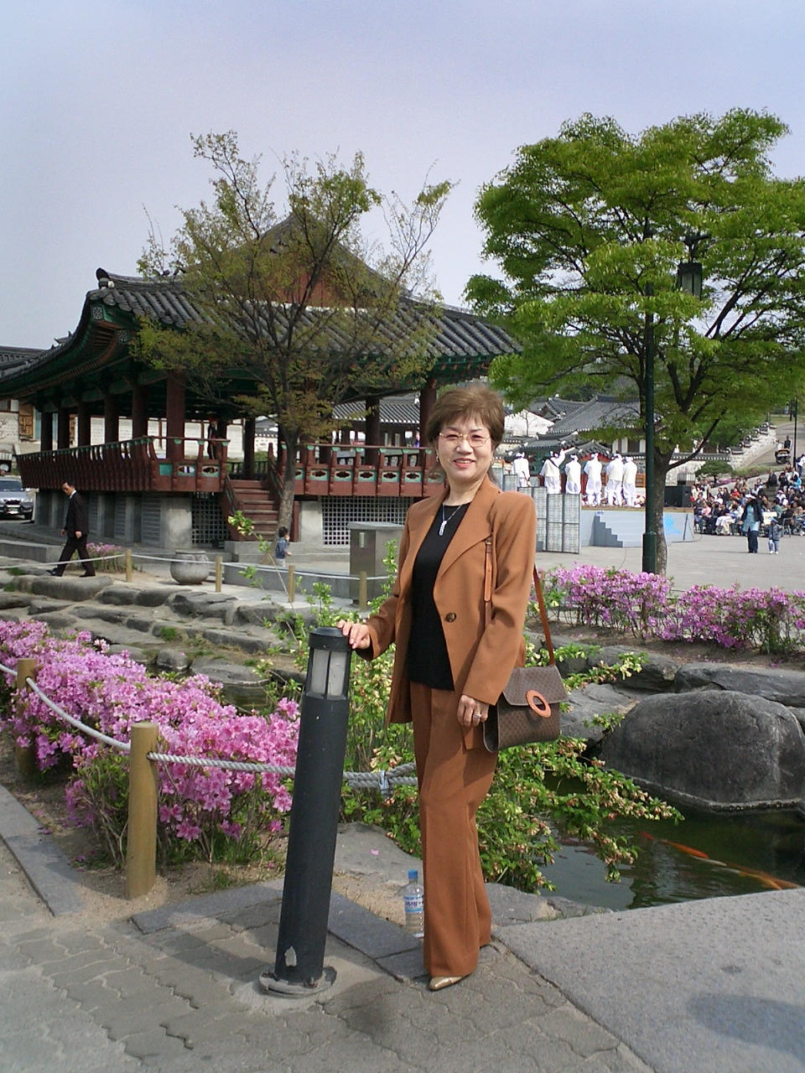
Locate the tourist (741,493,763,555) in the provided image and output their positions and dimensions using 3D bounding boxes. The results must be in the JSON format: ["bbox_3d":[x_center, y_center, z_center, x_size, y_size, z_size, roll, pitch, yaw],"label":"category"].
[{"bbox_3d":[9.293,-0.358,30.600,0.560,1.610,0.360,2,2,14],"label":"tourist"}]

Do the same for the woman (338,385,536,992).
[{"bbox_3d":[0.095,0.395,3.130,0.560,1.620,0.420,1,2,22],"label":"woman"}]

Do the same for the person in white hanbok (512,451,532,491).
[{"bbox_3d":[3.718,-1.787,35.700,0.580,1.660,0.420,0,2,-6],"label":"person in white hanbok"}]

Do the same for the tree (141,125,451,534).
[{"bbox_3d":[-2.082,-3.578,22.000,6.100,8.400,5.800,0,2,0],"label":"tree"}]

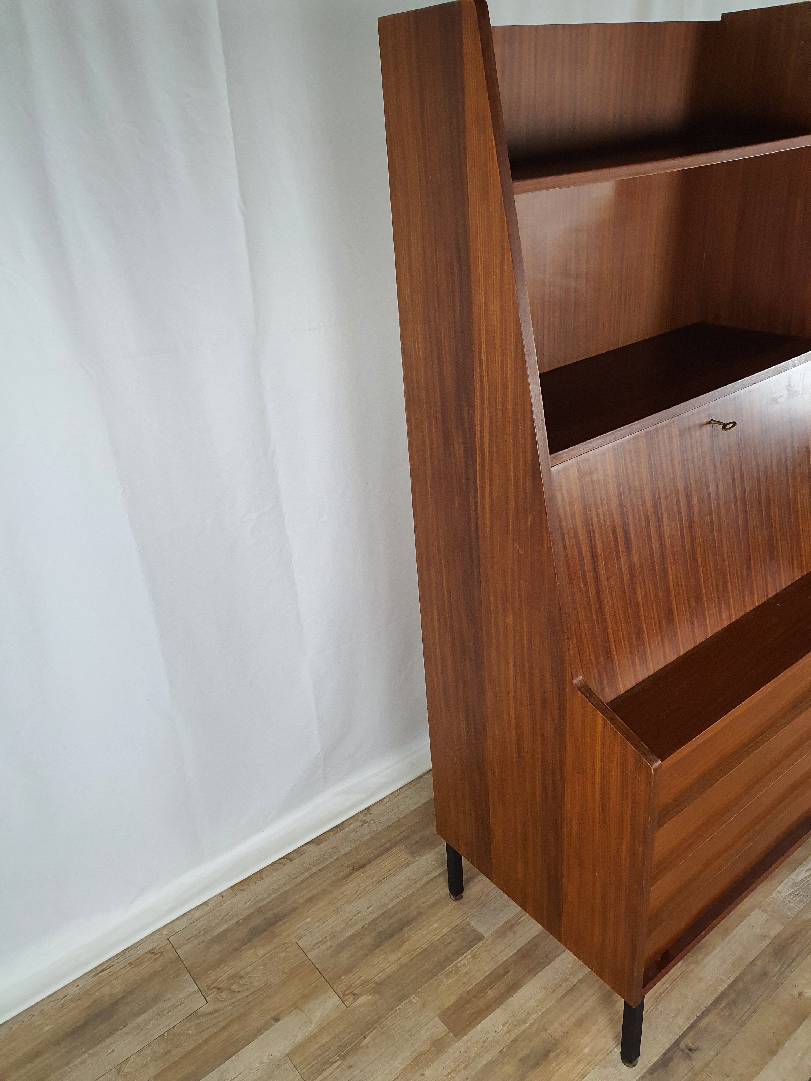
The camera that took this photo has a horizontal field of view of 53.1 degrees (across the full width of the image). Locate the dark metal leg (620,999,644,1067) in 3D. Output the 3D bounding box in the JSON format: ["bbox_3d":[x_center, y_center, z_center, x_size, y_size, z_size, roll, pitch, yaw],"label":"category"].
[{"bbox_3d":[0.392,0.840,1.400,0.022,0.177,0.022,-23,32,-32],"label":"dark metal leg"}]

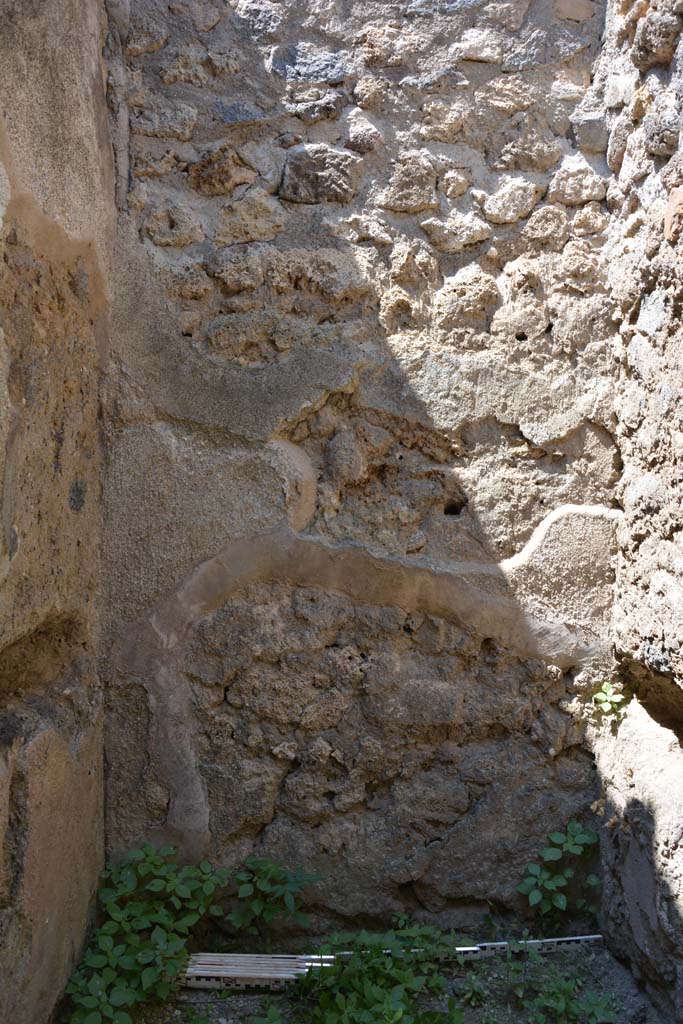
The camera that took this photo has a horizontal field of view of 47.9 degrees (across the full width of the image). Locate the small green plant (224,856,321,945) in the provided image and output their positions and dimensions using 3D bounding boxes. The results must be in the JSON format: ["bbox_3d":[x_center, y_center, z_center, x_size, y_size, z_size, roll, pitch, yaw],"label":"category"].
[{"bbox_3d":[-0.146,0.831,1.635,0.187,0.185,0.150,0,0,0],"label":"small green plant"}]

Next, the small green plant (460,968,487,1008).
[{"bbox_3d":[0.251,0.900,1.463,0.049,0.050,0.048,0,0,0],"label":"small green plant"}]

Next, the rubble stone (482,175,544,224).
[{"bbox_3d":[0.381,-0.692,1.700,0.130,0.103,0.090,0,0,0],"label":"rubble stone"}]

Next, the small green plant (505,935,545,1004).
[{"bbox_3d":[0.350,0.868,1.475,0.073,0.108,0.073,0,0,0],"label":"small green plant"}]

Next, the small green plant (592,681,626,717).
[{"bbox_3d":[0.570,0.397,1.635,0.069,0.069,0.058,0,0,0],"label":"small green plant"}]

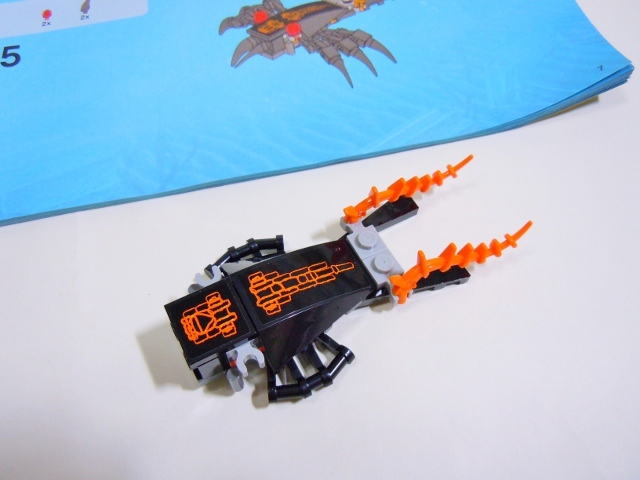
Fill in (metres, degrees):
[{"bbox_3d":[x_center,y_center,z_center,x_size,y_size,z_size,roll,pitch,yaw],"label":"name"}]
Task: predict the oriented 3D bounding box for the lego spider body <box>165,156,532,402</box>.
[{"bbox_3d":[0.008,0.006,0.142,0.093,0.022,0.046,-24,65,-16],"label":"lego spider body"}]

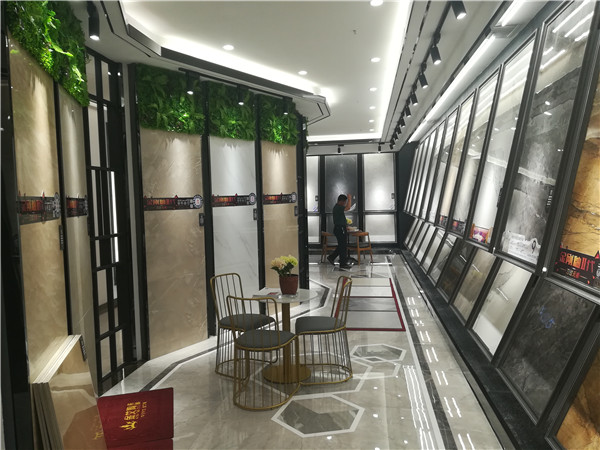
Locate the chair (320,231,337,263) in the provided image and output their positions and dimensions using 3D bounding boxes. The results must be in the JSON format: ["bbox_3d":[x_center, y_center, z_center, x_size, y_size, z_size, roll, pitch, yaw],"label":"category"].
[{"bbox_3d":[0.822,0.557,11.209,0.520,0.770,0.520,-3,4,-16],"label":"chair"}]

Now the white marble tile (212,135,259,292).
[{"bbox_3d":[-0.823,0.107,5.743,0.040,2.380,0.910,1,4,30],"label":"white marble tile"}]

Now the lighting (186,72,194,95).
[{"bbox_3d":[-1.144,-1.478,4.707,0.066,0.200,0.066,2,5,43],"label":"lighting"}]

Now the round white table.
[{"bbox_3d":[-0.130,1.019,4.168,0.610,0.745,0.610,-1,4,0],"label":"round white table"}]

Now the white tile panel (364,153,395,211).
[{"bbox_3d":[2.207,-1.208,12.510,0.830,1.620,0.050,-1,-4,9],"label":"white tile panel"}]

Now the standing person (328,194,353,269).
[{"bbox_3d":[0.937,0.125,10.428,0.560,1.680,0.500,-1,4,9],"label":"standing person"}]

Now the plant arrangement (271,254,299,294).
[{"bbox_3d":[-0.147,0.472,4.277,0.245,0.352,0.210,-1,3,9],"label":"plant arrangement"}]

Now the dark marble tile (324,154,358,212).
[{"bbox_3d":[1.167,-1.167,12.669,0.870,1.620,0.050,-1,-4,9],"label":"dark marble tile"}]

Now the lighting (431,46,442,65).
[{"bbox_3d":[1.196,-1.494,3.950,0.066,0.155,0.066,-14,2,9],"label":"lighting"}]

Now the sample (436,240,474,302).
[{"bbox_3d":[2.248,0.625,6.474,0.050,0.900,0.910,23,7,6],"label":"sample"}]

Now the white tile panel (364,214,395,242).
[{"bbox_3d":[2.387,0.104,13.431,0.900,0.880,0.040,-1,-20,9],"label":"white tile panel"}]

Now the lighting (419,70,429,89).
[{"bbox_3d":[1.202,-1.414,4.386,0.100,0.170,0.080,-1,4,9],"label":"lighting"}]

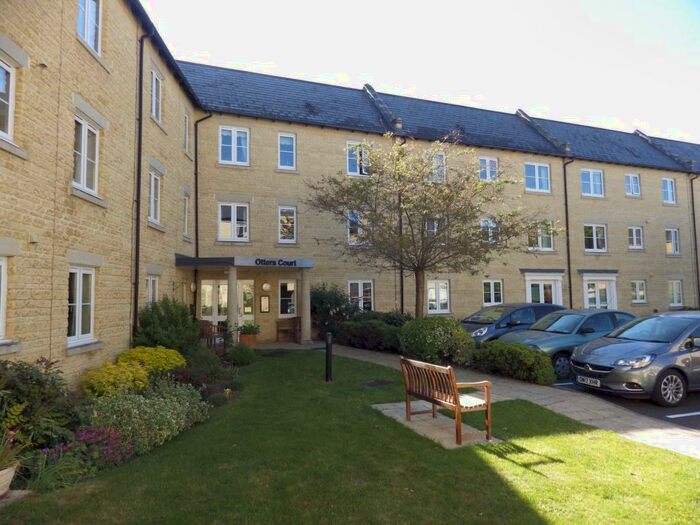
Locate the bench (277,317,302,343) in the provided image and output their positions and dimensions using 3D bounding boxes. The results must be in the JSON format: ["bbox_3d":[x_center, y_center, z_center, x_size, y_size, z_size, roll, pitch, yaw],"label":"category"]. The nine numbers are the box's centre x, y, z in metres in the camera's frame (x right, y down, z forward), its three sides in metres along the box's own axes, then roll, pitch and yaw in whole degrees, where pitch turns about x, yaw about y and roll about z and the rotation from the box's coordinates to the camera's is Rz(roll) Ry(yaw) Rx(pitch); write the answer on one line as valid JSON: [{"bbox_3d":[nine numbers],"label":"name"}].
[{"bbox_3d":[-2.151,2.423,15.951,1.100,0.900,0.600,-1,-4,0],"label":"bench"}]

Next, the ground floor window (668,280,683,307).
[{"bbox_3d":[17.790,1.684,24.317,1.030,1.390,0.120,1,-4,-21],"label":"ground floor window"}]

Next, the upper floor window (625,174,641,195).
[{"bbox_3d":[15.402,-4.204,24.283,1.161,1.150,0.120,1,-4,-21],"label":"upper floor window"}]

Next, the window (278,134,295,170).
[{"bbox_3d":[-2.365,-4.186,16.848,0.654,1.350,0.120,1,-4,-21],"label":"window"}]

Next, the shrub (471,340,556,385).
[{"bbox_3d":[3.404,2.043,9.374,0.750,0.720,2.050,1,-4,-20],"label":"shrub"}]

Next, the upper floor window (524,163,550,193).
[{"bbox_3d":[9.238,-4.176,21.930,1.600,1.450,0.120,1,-4,-21],"label":"upper floor window"}]

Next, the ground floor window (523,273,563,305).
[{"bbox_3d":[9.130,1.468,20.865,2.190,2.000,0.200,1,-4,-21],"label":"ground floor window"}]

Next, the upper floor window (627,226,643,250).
[{"bbox_3d":[14.861,-1.259,23.151,1.067,1.130,0.120,1,-4,-21],"label":"upper floor window"}]

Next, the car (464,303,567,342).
[{"bbox_3d":[4.780,1.976,13.129,3.960,1.480,1.730,1,-4,-21],"label":"car"}]

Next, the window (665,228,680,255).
[{"bbox_3d":[17.655,-1.101,24.357,1.060,1.330,0.120,1,-4,-21],"label":"window"}]

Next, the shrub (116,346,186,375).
[{"bbox_3d":[-4.135,2.056,9.254,1.350,0.600,1.000,0,-4,-4],"label":"shrub"}]

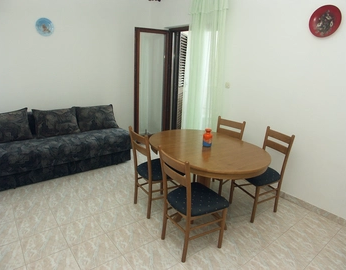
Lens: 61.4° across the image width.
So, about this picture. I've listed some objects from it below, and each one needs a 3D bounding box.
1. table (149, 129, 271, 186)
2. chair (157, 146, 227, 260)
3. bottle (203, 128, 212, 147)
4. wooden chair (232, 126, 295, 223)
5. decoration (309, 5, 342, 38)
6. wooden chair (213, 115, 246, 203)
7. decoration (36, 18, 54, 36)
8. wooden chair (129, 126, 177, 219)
[{"bbox_3d":[0.310,0.472,2.959,0.975,0.740,1.261,-15,25,-43],"label":"table"},{"bbox_3d":[0.160,0.540,2.473,0.461,0.893,0.434,-10,21,-33],"label":"chair"},{"bbox_3d":[0.346,0.027,2.863,0.088,0.168,0.088,2,18,-1],"label":"bottle"},{"bbox_3d":[0.909,0.387,3.057,0.461,0.893,0.434,-6,20,-25],"label":"wooden chair"},{"bbox_3d":[1.435,-1.073,2.761,0.030,0.293,0.293,-12,23,-37],"label":"decoration"},{"bbox_3d":[0.530,0.260,3.401,0.434,0.893,0.461,19,24,41],"label":"wooden chair"},{"bbox_3d":[-1.711,-1.439,3.894,0.240,0.240,0.025,-12,23,-37],"label":"decoration"},{"bbox_3d":[-0.167,0.353,3.014,0.461,0.893,0.434,-9,21,-31],"label":"wooden chair"}]

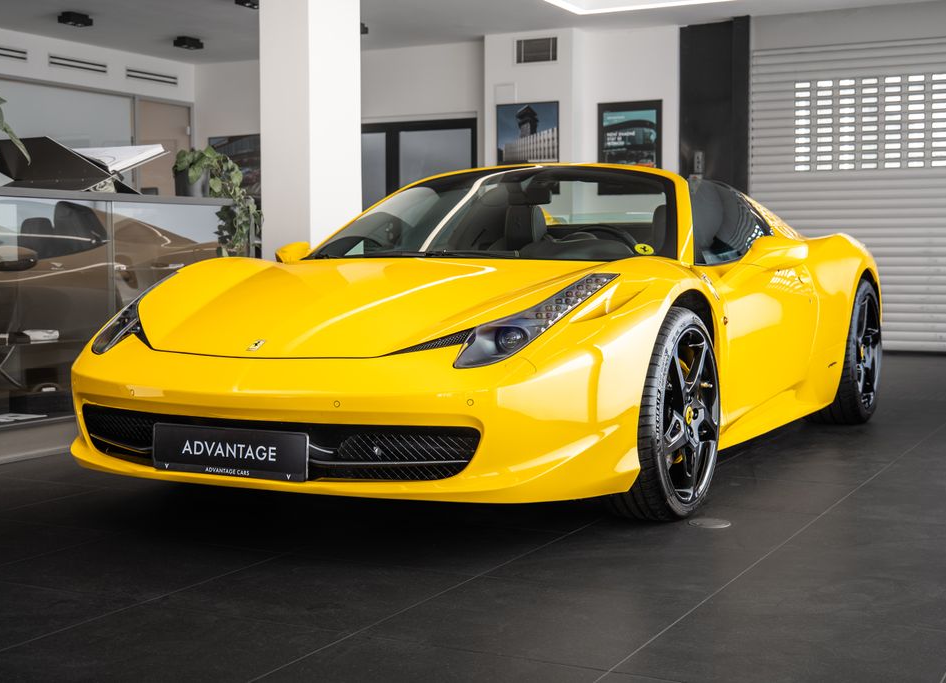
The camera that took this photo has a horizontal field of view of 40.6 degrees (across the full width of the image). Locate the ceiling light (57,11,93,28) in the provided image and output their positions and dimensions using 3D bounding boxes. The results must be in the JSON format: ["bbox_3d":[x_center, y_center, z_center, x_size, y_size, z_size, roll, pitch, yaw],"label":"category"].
[{"bbox_3d":[-3.366,-2.734,10.871,0.140,0.084,0.245,2,4,29],"label":"ceiling light"}]

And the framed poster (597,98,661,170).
[{"bbox_3d":[1.435,-1.767,11.697,0.634,0.847,0.030,2,4,29],"label":"framed poster"}]

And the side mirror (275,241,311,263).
[{"bbox_3d":[-0.739,-0.373,5.458,0.220,0.110,0.150,2,5,29],"label":"side mirror"}]

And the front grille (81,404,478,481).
[{"bbox_3d":[-0.623,0.286,3.616,1.400,0.165,0.190,2,5,29],"label":"front grille"}]

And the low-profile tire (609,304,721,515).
[{"bbox_3d":[0.598,0.225,4.060,0.240,0.672,0.672,2,4,28],"label":"low-profile tire"}]

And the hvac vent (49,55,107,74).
[{"bbox_3d":[-3.708,-2.607,12.075,0.030,0.100,0.725,2,5,29],"label":"hvac vent"}]

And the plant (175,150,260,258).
[{"bbox_3d":[-1.287,-0.681,6.408,0.400,0.580,0.380,2,5,29],"label":"plant"}]

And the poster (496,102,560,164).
[{"bbox_3d":[0.510,-1.778,11.826,0.653,0.847,0.030,2,4,29],"label":"poster"}]

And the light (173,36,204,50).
[{"bbox_3d":[-2.629,-2.757,11.842,0.135,0.085,0.250,2,5,29],"label":"light"}]

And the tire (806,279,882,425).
[{"bbox_3d":[1.850,0.052,6.467,0.305,0.718,0.718,2,4,29],"label":"tire"}]

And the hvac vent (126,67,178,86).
[{"bbox_3d":[-3.228,-2.669,12.944,0.030,0.100,0.730,2,5,29],"label":"hvac vent"}]

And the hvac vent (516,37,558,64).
[{"bbox_3d":[0.588,-2.664,11.729,0.425,0.220,0.030,2,4,29],"label":"hvac vent"}]

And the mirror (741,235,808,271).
[{"bbox_3d":[1.062,-0.318,4.516,0.210,0.130,0.150,2,4,28],"label":"mirror"}]

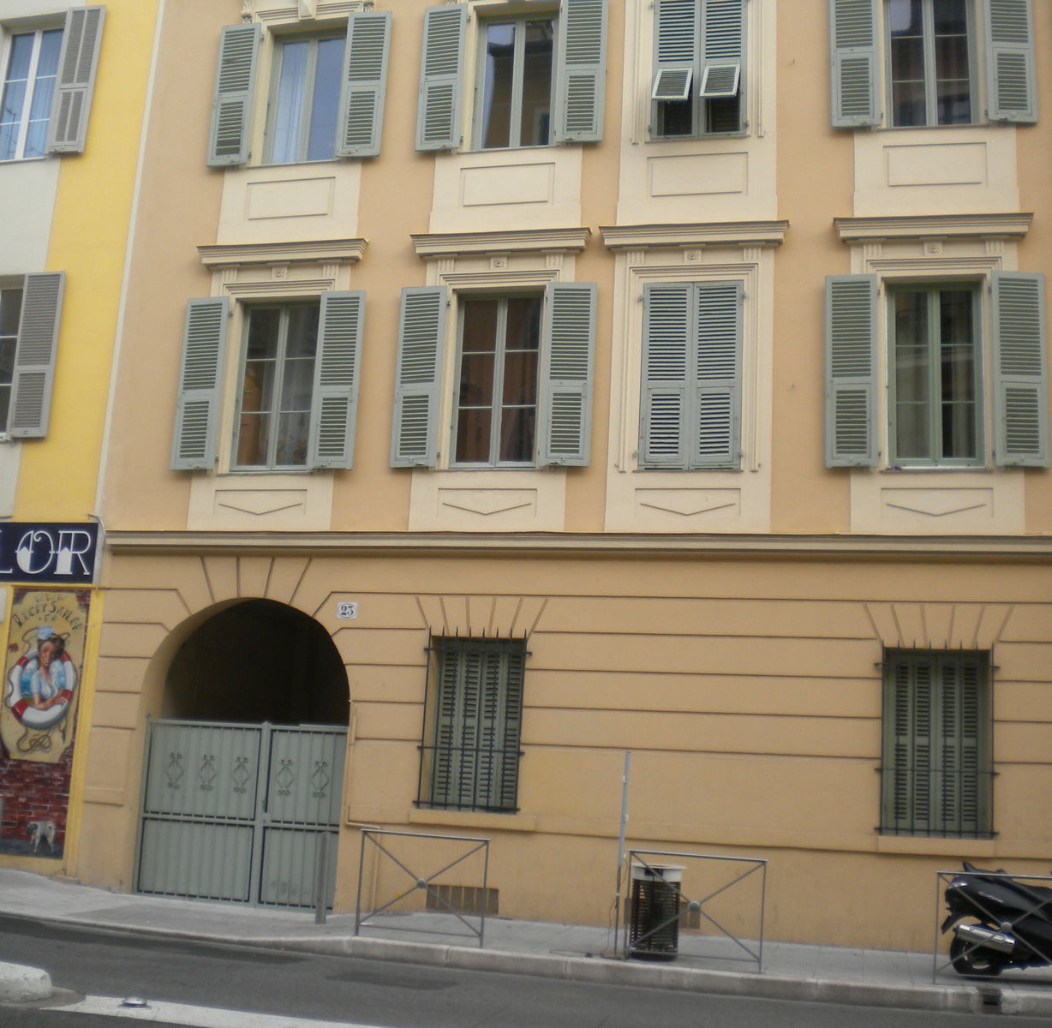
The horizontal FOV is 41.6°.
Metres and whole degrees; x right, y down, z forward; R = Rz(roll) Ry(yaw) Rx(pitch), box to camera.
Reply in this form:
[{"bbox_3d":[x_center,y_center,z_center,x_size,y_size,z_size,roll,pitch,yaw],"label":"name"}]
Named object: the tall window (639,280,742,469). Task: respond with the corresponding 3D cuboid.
[{"bbox_3d":[1.800,-1.521,15.127,1.101,2.131,0.120,0,-12,13],"label":"tall window"}]

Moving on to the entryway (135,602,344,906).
[{"bbox_3d":[-3.167,2.639,15.661,2.490,3.355,0.500,0,-12,13],"label":"entryway"}]

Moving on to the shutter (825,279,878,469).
[{"bbox_3d":[3.362,-1.485,14.292,0.527,2.070,0.055,0,-12,15],"label":"shutter"}]

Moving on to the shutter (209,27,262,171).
[{"bbox_3d":[-3.494,-5.033,16.622,0.527,1.870,0.055,0,-12,15],"label":"shutter"}]

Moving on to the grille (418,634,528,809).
[{"bbox_3d":[-0.573,2.218,14.836,1.103,1.864,0.080,0,-12,13],"label":"grille"}]

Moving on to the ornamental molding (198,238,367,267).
[{"bbox_3d":[-2.809,-2.998,16.019,2.110,0.204,0.220,0,-11,13],"label":"ornamental molding"}]

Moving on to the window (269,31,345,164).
[{"bbox_3d":[-2.683,-5.135,17.153,1.080,1.677,0.120,0,-12,13],"label":"window"}]

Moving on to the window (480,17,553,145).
[{"bbox_3d":[-0.094,-5.159,16.548,1.017,1.685,0.120,0,-12,13],"label":"window"}]

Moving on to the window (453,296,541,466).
[{"bbox_3d":[-0.310,-1.531,15.815,1.050,2.070,0.120,0,-12,13],"label":"window"}]

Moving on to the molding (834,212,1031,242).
[{"bbox_3d":[4.217,-2.953,14.388,2.018,0.207,0.220,0,-11,13],"label":"molding"}]

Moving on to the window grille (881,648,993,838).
[{"bbox_3d":[4.017,2.231,13.550,1.060,1.836,0.180,0,-11,13],"label":"window grille"}]

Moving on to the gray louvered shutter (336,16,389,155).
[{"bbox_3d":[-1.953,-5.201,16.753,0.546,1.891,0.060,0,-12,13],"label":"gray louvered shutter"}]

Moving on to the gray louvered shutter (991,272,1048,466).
[{"bbox_3d":[4.966,-1.462,13.913,0.527,2.070,0.055,1,-11,10],"label":"gray louvered shutter"}]

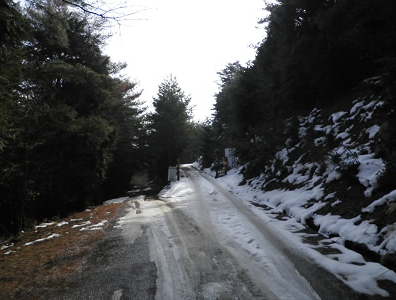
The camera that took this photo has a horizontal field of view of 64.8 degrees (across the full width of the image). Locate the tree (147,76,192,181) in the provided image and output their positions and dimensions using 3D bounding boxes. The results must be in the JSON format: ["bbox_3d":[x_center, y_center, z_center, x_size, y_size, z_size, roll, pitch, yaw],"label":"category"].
[{"bbox_3d":[-2.150,-1.600,24.000,3.500,8.000,3.500,0,-2,0],"label":"tree"}]

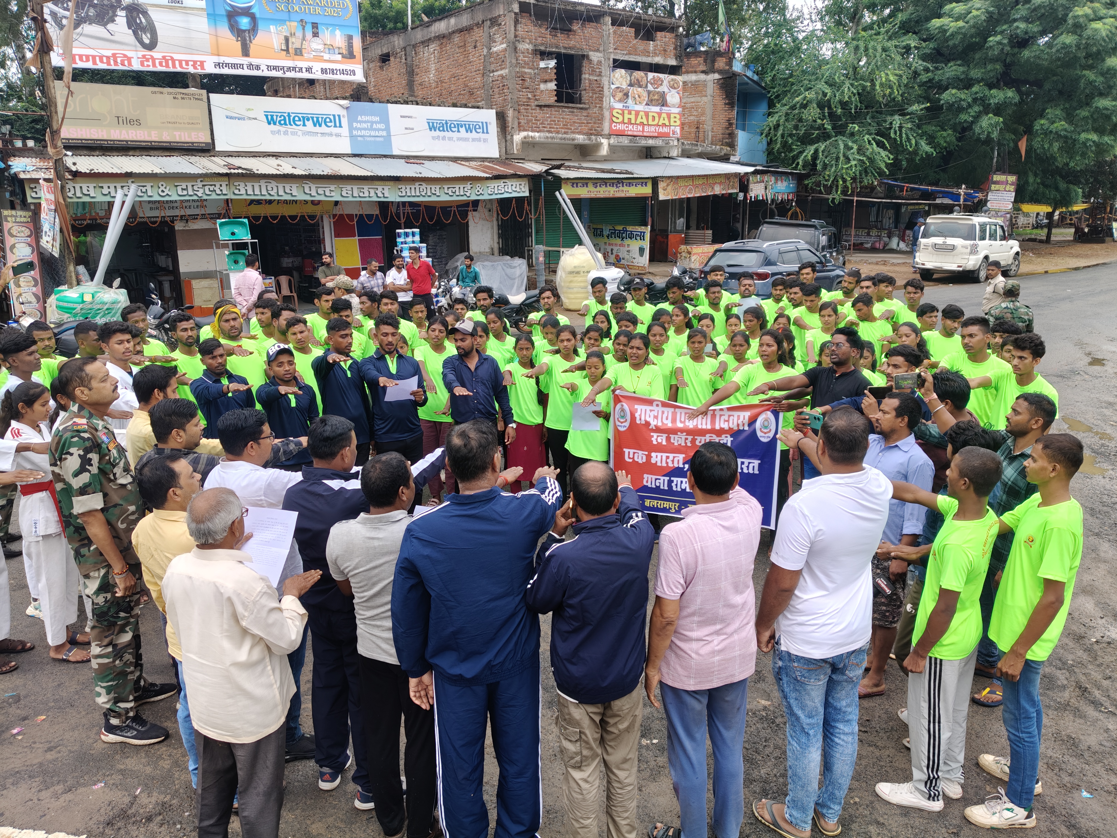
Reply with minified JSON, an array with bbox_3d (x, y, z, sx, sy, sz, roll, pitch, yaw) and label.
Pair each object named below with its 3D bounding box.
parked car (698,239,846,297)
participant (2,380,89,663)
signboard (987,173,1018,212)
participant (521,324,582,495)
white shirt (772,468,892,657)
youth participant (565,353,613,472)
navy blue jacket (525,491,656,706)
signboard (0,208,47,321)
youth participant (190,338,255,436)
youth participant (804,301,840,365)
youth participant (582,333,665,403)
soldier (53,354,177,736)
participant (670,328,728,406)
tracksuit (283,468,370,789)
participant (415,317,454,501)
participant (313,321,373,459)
[{"bbox_3d":[5.050,-3.280,19.200,3.995,1.610,1.770,-14,21,-43],"label":"parked car"},{"bbox_3d":[-2.726,0.598,4.584,0.580,1.550,0.460,1,16,5],"label":"participant"},{"bbox_3d":[17.454,-8.924,33.000,1.080,1.500,0.080,12,19,36],"label":"signboard"},{"bbox_3d":[-0.001,0.051,6.627,0.480,1.555,0.650,3,16,11],"label":"participant"},{"bbox_3d":[1.044,0.529,3.212,0.490,0.680,0.370,-7,17,-21],"label":"white shirt"},{"bbox_3d":[0.264,0.261,6.058,0.480,1.500,0.500,1,14,7],"label":"youth participant"},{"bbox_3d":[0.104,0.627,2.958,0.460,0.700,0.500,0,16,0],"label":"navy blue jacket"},{"bbox_3d":[-8.567,-2.355,13.446,0.470,1.950,0.080,-12,19,-35],"label":"signboard"},{"bbox_3d":[-2.125,0.326,5.418,0.540,1.680,0.550,-7,15,-22],"label":"youth participant"},{"bbox_3d":[2.438,-0.302,7.790,0.450,1.550,0.580,4,16,14],"label":"youth participant"},{"bbox_3d":[0.534,0.180,6.131,0.550,1.575,0.620,3,16,11],"label":"youth participant"},{"bbox_3d":[-2.115,0.613,4.091,0.480,1.780,0.520,-4,16,-14],"label":"soldier"},{"bbox_3d":[1.106,0.050,6.763,0.460,1.540,0.480,1,14,6],"label":"participant"},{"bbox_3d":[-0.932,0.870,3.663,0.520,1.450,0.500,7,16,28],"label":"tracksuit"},{"bbox_3d":[-0.958,-0.046,6.835,0.470,1.560,0.480,-2,14,-5],"label":"participant"},{"bbox_3d":[-1.444,0.172,5.832,0.500,1.720,0.640,-6,17,-23],"label":"participant"}]

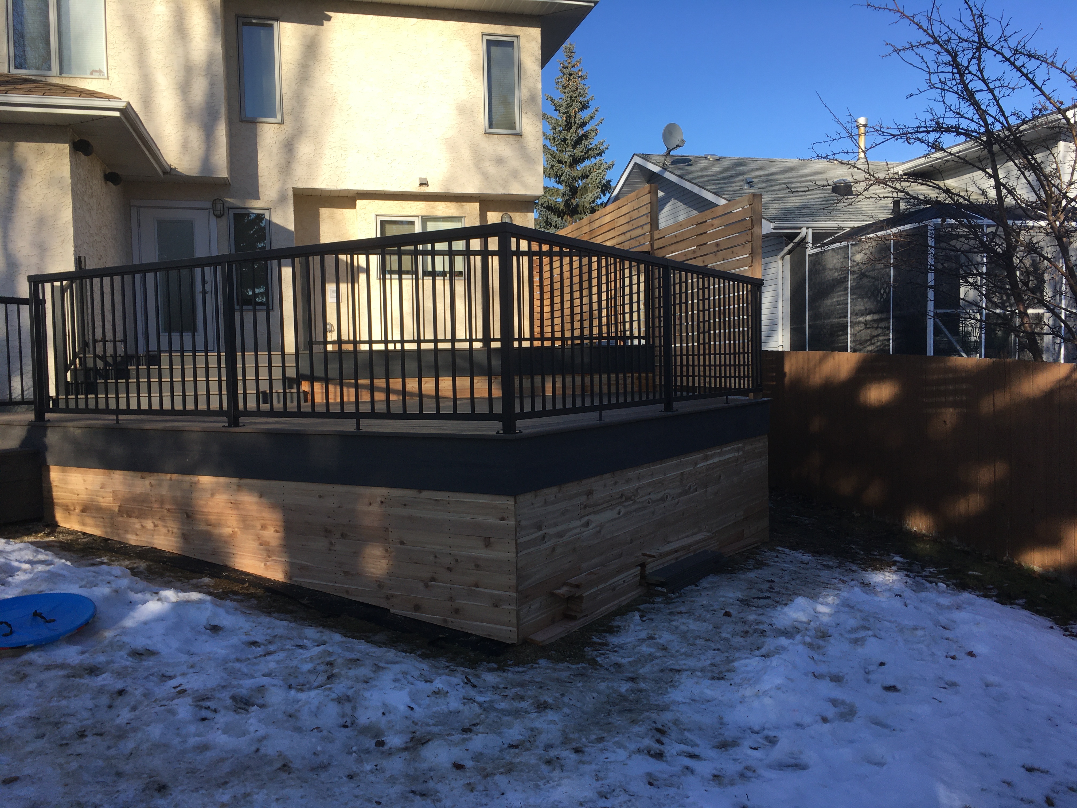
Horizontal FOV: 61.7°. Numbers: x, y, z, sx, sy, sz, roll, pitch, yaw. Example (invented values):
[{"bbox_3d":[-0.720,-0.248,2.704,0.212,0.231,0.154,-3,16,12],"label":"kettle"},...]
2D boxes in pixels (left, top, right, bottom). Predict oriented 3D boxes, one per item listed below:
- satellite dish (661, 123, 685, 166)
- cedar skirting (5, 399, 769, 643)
[{"bbox_3d":[2.984,-5.745,20.000,0.520,0.900,0.550,-2,3,-25],"label":"satellite dish"},{"bbox_3d":[-0.918,0.578,7.472,4.440,1.065,4.330,0,3,30],"label":"cedar skirting"}]

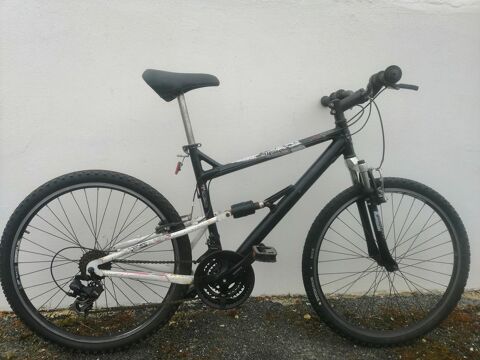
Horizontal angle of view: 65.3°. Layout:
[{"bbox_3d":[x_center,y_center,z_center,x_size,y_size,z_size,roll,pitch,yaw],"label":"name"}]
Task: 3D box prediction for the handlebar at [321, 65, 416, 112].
[{"bbox_3d":[0.432,-0.301,1.357,0.140,0.100,0.590,1,4,-5],"label":"handlebar"}]

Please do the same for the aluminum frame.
[{"bbox_3d":[-0.042,0.042,1.341,0.950,0.670,0.150,1,4,-5],"label":"aluminum frame"}]

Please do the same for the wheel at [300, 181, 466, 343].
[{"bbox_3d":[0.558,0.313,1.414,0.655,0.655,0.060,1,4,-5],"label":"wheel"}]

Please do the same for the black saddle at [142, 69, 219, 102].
[{"bbox_3d":[-0.204,-0.318,1.300,0.265,0.108,0.155,1,4,-5],"label":"black saddle"}]

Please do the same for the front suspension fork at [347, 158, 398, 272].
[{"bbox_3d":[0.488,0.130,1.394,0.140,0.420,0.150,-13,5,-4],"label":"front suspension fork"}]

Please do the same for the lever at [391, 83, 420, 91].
[{"bbox_3d":[0.507,-0.284,1.163,0.055,0.035,0.120,1,4,-5],"label":"lever"}]

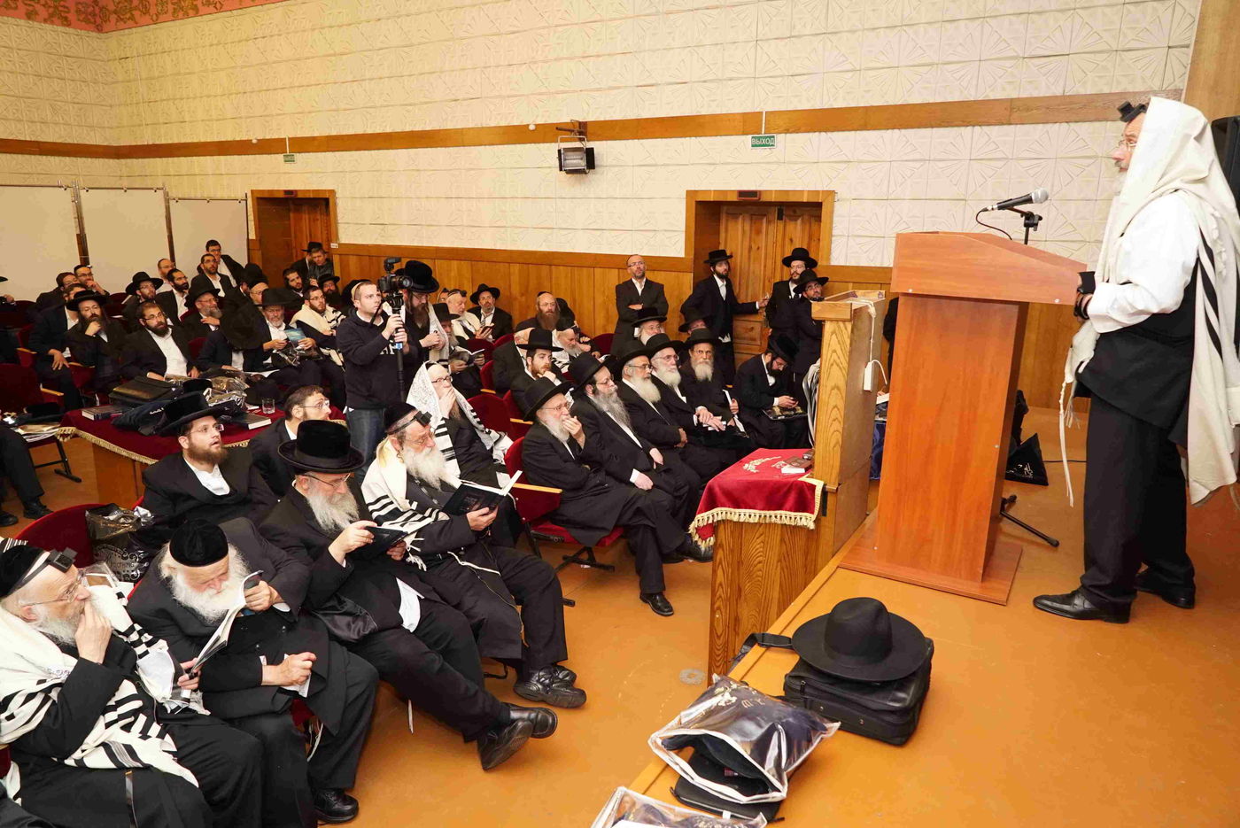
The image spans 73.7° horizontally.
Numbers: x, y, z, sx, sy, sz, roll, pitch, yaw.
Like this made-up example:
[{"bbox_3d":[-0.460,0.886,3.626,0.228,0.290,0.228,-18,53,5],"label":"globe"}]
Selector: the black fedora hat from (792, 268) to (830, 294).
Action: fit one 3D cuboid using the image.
[{"bbox_3d":[1.485,-1.045,6.420,0.300,0.140,0.350,-20,8,-29],"label":"black fedora hat"}]

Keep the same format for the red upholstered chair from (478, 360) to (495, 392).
[{"bbox_3d":[-0.922,-0.040,7.371,0.600,0.900,0.550,9,16,30],"label":"red upholstered chair"}]

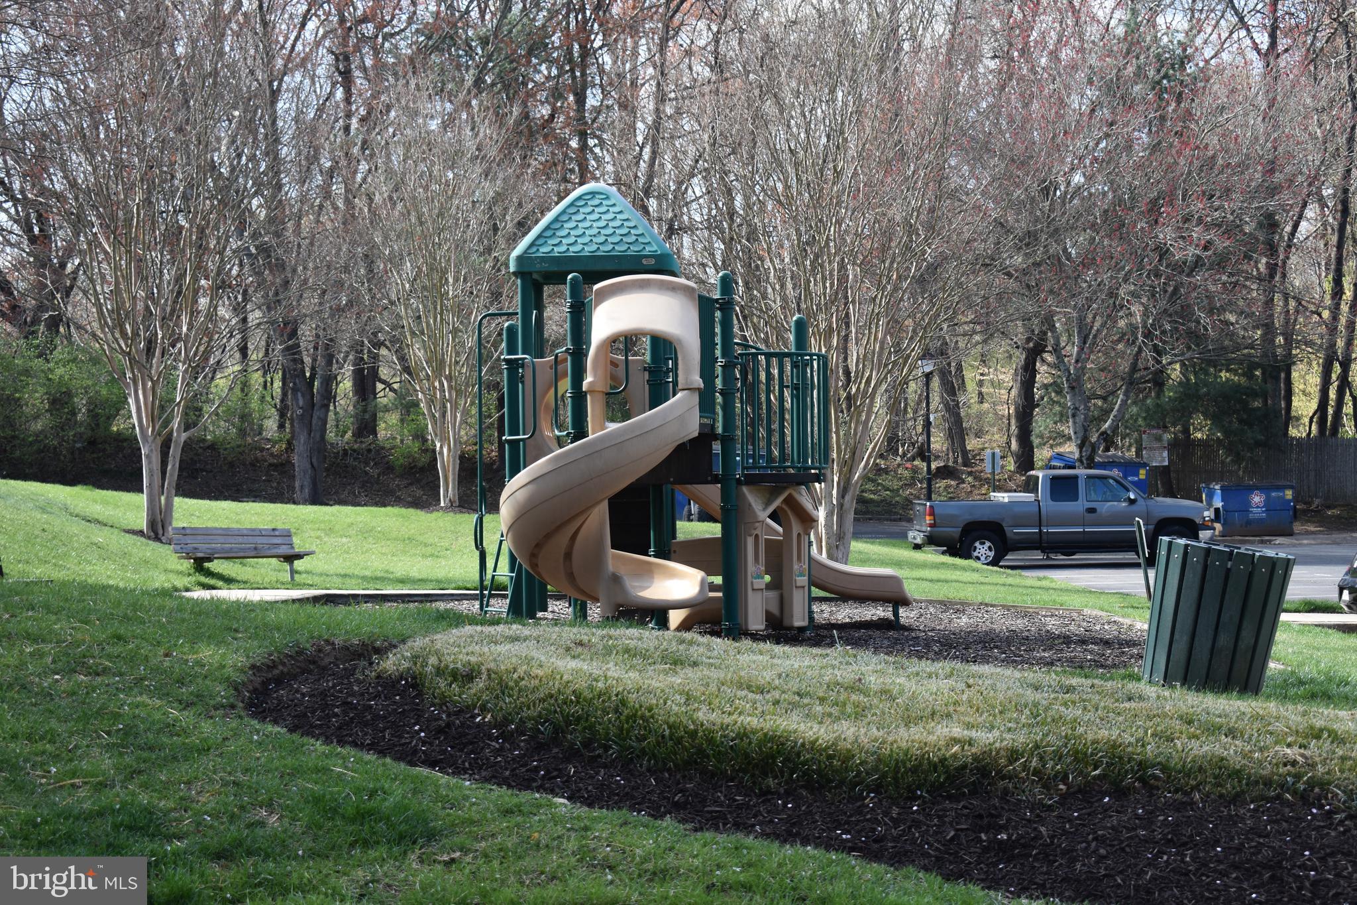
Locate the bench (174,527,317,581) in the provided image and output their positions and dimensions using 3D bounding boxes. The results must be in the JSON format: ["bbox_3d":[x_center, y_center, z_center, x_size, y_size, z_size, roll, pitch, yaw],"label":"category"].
[{"bbox_3d":[-5.210,1.210,32.500,0.550,0.700,1.850,-1,-1,44],"label":"bench"}]

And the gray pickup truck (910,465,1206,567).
[{"bbox_3d":[7.300,1.200,51.800,5.780,1.820,1.980,-1,0,-6],"label":"gray pickup truck"}]

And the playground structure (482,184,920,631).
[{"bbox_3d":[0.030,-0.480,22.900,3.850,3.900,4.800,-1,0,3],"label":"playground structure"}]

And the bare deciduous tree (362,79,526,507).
[{"bbox_3d":[-4.150,-2.820,48.200,3.000,7.600,3.000,-1,0,0],"label":"bare deciduous tree"}]

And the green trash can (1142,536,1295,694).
[{"bbox_3d":[2.810,0.855,14.300,0.690,0.760,0.690,11,3,0],"label":"green trash can"}]

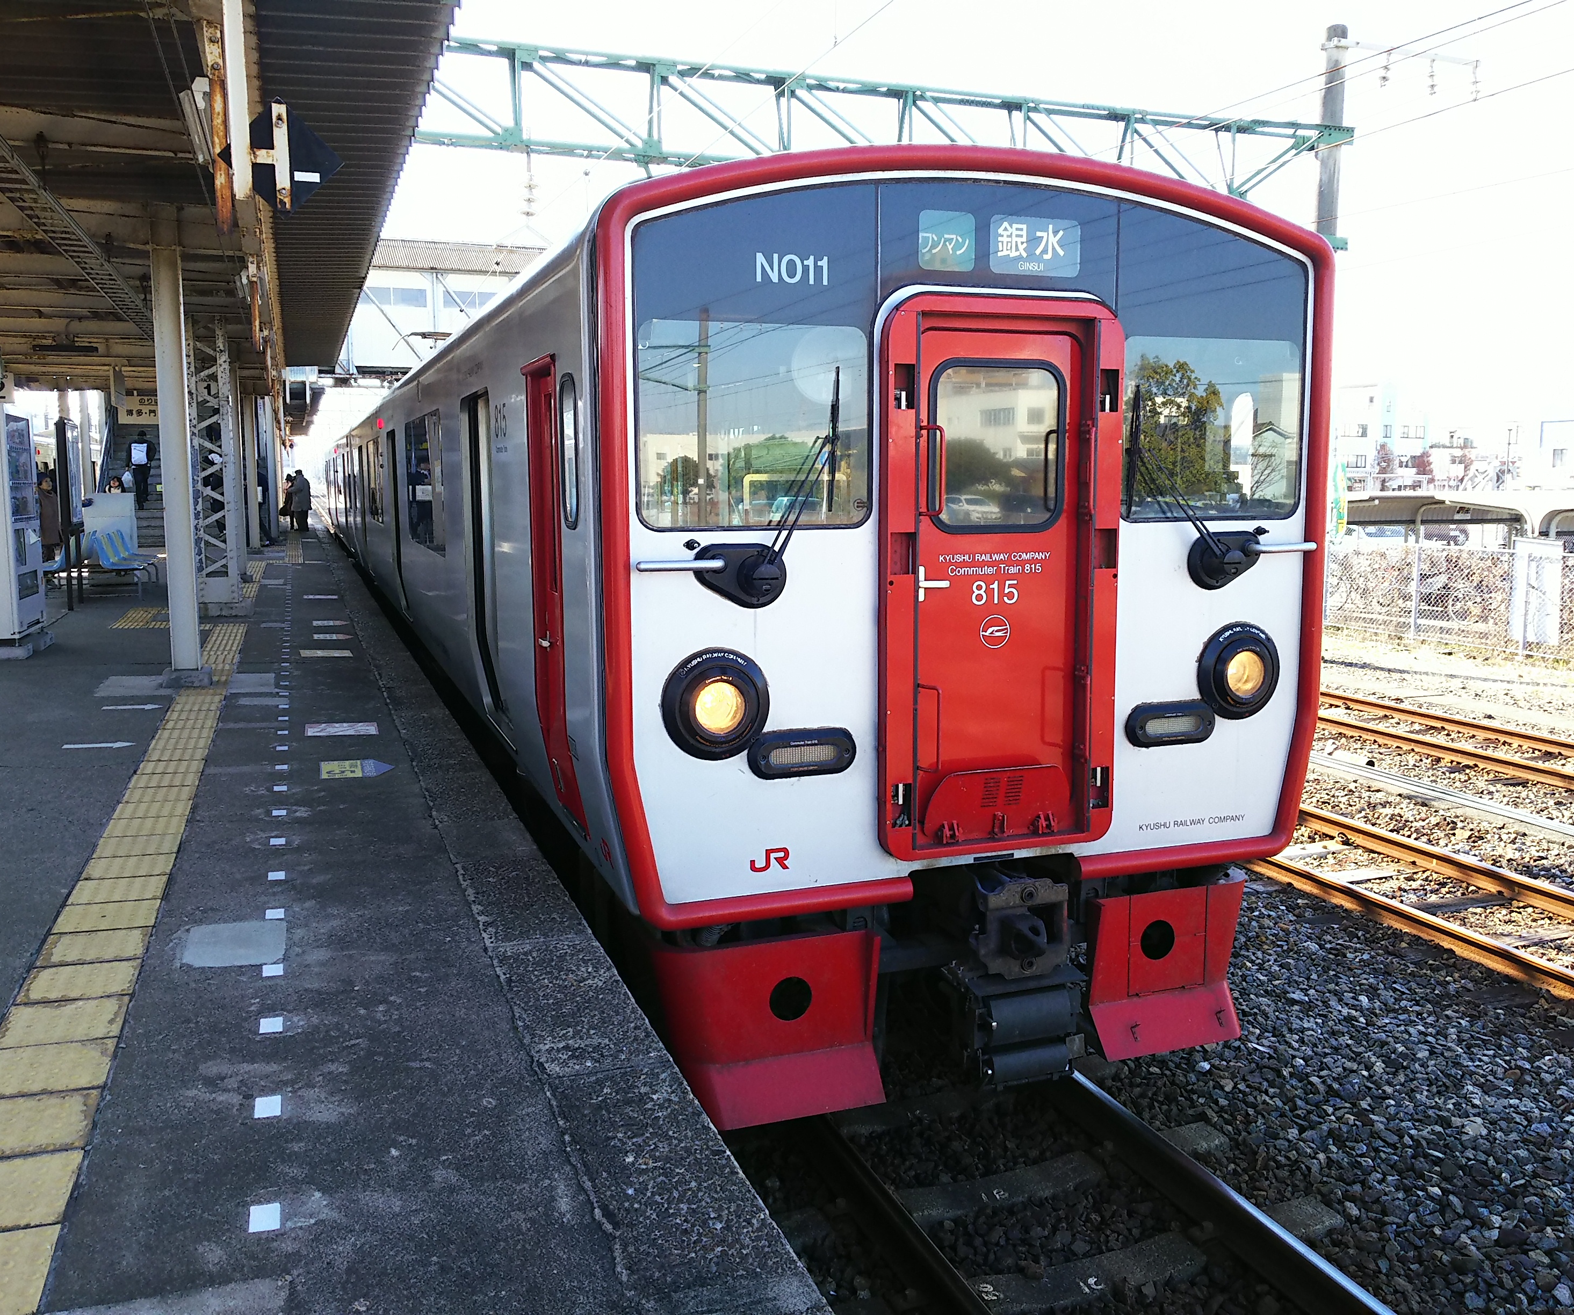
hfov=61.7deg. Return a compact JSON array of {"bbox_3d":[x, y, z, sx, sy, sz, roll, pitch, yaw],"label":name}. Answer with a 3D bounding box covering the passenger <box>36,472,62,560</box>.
[{"bbox_3d":[-10.185,-1.761,18.200,0.480,1.560,0.360,-3,8,-21],"label":"passenger"}]

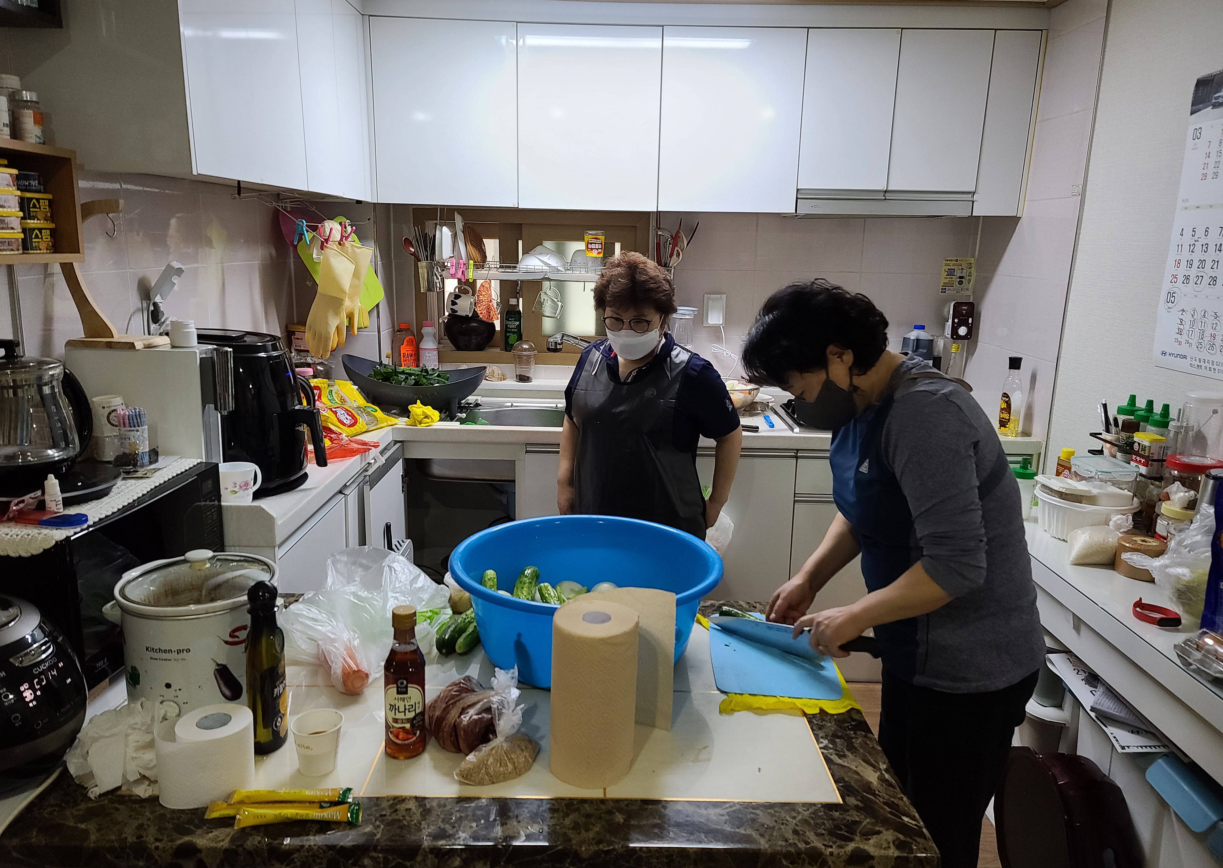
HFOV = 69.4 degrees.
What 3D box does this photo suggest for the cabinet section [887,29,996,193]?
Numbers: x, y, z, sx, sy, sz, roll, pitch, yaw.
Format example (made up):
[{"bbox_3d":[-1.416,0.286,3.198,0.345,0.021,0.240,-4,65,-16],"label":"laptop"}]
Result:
[{"bbox_3d":[1.066,-1.082,3.032,0.298,0.502,0.320,1,13,-1],"label":"cabinet section"}]

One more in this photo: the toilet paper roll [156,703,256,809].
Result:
[{"bbox_3d":[-0.551,0.437,1.215,0.120,0.098,0.112,1,13,0],"label":"toilet paper roll"}]

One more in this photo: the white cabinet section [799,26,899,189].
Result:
[{"bbox_3d":[0.768,-1.085,3.028,0.297,0.497,0.320,1,13,-1],"label":"white cabinet section"}]

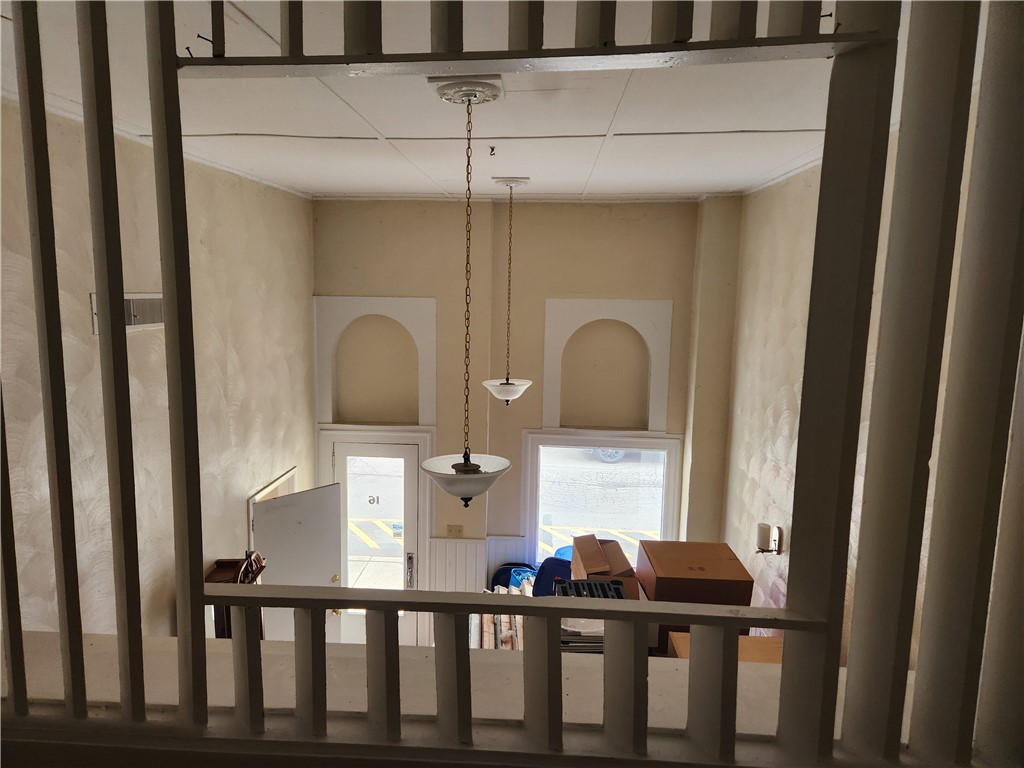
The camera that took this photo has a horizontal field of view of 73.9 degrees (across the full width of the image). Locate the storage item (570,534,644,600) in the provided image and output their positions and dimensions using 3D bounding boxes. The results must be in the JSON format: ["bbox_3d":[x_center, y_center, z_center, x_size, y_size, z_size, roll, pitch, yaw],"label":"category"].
[{"bbox_3d":[0.718,1.475,5.315,0.390,0.380,0.700,1,9,-1],"label":"storage item"}]

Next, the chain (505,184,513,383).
[{"bbox_3d":[-0.020,-0.794,5.482,0.025,1.562,0.025,2,8,4],"label":"chain"}]

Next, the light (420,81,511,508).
[{"bbox_3d":[-0.201,-0.342,3.085,0.420,1.868,0.420,2,8,4],"label":"light"}]

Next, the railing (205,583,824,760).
[{"bbox_3d":[-0.009,0.653,1.549,1.356,0.356,0.085,1,8,3],"label":"railing"}]

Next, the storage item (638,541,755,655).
[{"bbox_3d":[1.415,1.686,5.337,0.700,0.660,0.700,1,9,3],"label":"storage item"}]

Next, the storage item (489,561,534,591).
[{"bbox_3d":[0.028,1.933,6.487,0.420,0.380,0.260,1,9,3],"label":"storage item"}]

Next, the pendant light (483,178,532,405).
[{"bbox_3d":[-0.022,-0.710,5.493,0.420,1.793,0.420,2,8,4],"label":"pendant light"}]

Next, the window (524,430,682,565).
[{"bbox_3d":[0.867,1.166,6.709,1.550,1.410,0.130,1,9,3],"label":"window"}]

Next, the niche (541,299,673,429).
[{"bbox_3d":[0.869,-0.171,6.271,1.140,1.195,0.130,2,8,4],"label":"niche"}]

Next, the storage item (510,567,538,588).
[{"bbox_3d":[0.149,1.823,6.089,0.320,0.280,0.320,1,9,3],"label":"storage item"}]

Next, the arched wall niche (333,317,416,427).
[{"bbox_3d":[-1.321,-0.153,6.636,0.853,1.060,0.110,1,9,3],"label":"arched wall niche"}]

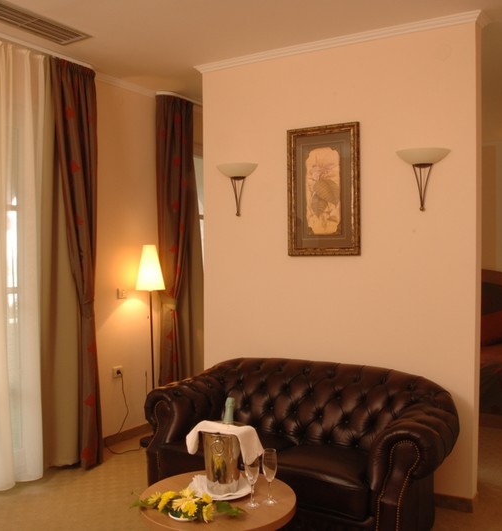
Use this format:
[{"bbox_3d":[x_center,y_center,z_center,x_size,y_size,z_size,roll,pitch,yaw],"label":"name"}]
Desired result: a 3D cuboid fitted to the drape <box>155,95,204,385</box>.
[{"bbox_3d":[-0.578,0.005,4.626,0.180,2.687,0.410,1,1,35],"label":"drape"}]

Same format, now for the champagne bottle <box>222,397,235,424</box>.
[{"bbox_3d":[-0.096,0.725,2.360,0.088,0.320,0.088,5,-3,0],"label":"champagne bottle"}]

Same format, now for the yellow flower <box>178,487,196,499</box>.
[{"bbox_3d":[-0.248,0.875,2.130,0.072,0.045,0.060,0,1,3],"label":"yellow flower"}]

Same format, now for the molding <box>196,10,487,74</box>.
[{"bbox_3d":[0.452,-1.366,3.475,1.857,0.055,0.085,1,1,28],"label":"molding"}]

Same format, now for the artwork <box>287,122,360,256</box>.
[{"bbox_3d":[0.449,-0.466,3.480,0.479,0.811,0.030,1,1,28],"label":"artwork"}]

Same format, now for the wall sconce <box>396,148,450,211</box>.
[{"bbox_3d":[0.970,-0.478,3.123,0.288,0.355,0.150,1,1,28],"label":"wall sconce"}]

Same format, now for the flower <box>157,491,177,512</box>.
[{"bbox_3d":[-0.315,0.889,2.090,0.070,0.070,0.075,-1,1,-17],"label":"flower"}]

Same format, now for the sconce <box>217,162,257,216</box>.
[{"bbox_3d":[-0.093,-0.526,3.837,0.285,0.360,0.160,1,2,29],"label":"sconce"}]

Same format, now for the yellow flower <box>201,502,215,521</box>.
[{"bbox_3d":[-0.157,0.913,2.050,0.055,0.062,0.058,0,1,-3],"label":"yellow flower"}]

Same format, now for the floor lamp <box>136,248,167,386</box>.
[{"bbox_3d":[-0.783,0.625,4.436,0.250,1.578,0.250,0,1,0],"label":"floor lamp"}]

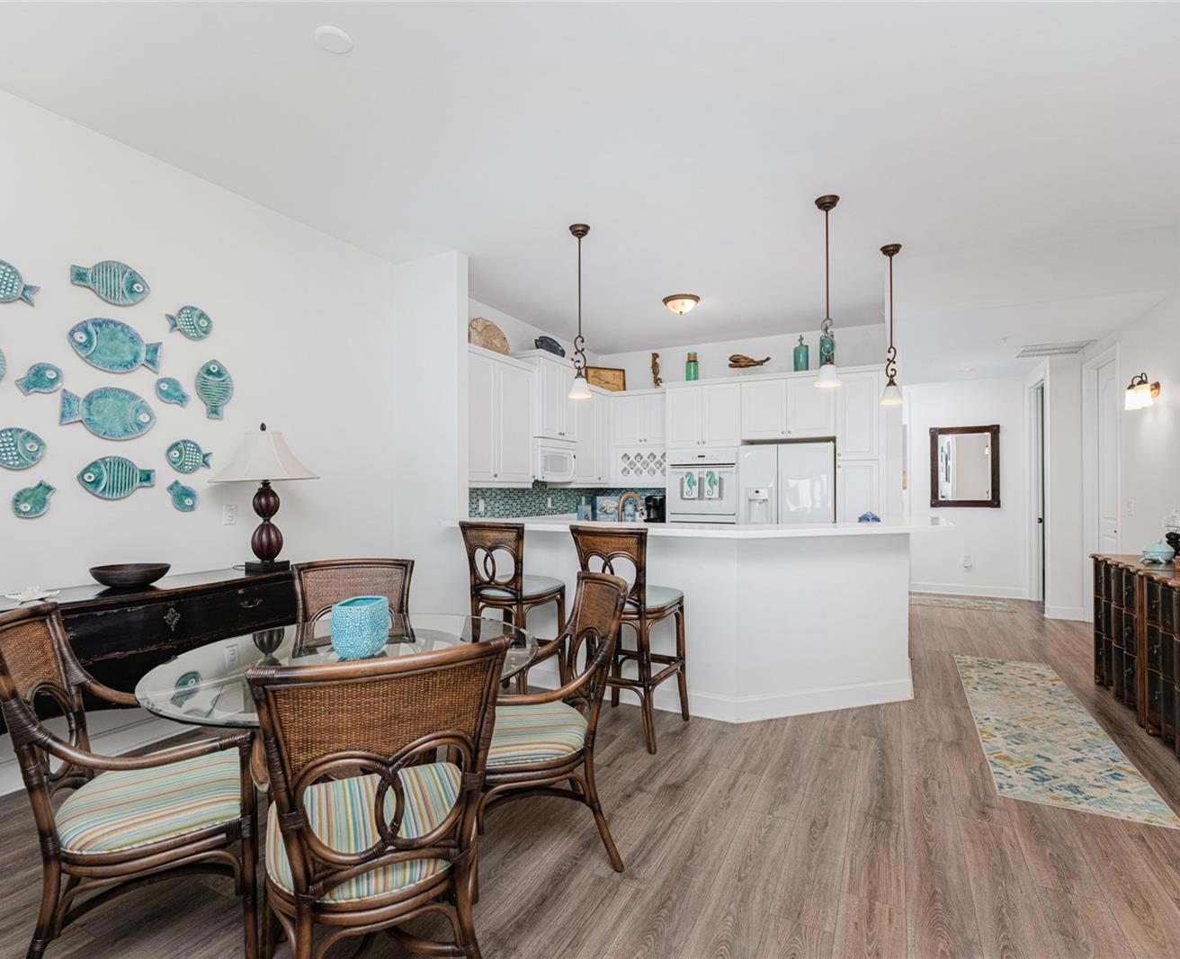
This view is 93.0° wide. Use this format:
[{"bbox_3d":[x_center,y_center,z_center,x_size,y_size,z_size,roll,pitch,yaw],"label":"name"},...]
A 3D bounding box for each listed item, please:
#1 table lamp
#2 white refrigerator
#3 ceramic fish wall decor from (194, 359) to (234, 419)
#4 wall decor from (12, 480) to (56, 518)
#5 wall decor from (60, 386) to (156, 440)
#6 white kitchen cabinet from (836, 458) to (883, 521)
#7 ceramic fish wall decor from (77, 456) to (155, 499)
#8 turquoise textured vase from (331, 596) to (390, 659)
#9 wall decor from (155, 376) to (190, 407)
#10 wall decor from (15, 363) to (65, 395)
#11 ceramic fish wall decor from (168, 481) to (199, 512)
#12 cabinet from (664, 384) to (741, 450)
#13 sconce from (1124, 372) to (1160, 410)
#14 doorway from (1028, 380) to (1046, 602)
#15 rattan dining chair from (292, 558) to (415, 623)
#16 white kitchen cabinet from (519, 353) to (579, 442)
[{"bbox_3d":[-1.757,0.100,3.030,0.520,0.814,0.520,-1,-1,29],"label":"table lamp"},{"bbox_3d":[2.139,0.556,5.968,0.908,1.770,0.780,-1,-1,28],"label":"white refrigerator"},{"bbox_3d":[-2.119,-0.508,3.158,0.030,0.328,0.186,0,-1,29],"label":"ceramic fish wall decor"},{"bbox_3d":[-2.489,0.088,2.502,0.025,0.168,0.148,0,-1,29],"label":"wall decor"},{"bbox_3d":[-2.350,-0.322,2.731,0.030,0.258,0.376,0,-1,29],"label":"wall decor"},{"bbox_3d":[2.716,0.625,5.614,0.374,1.617,0.600,-1,-1,28],"label":"white kitchen cabinet"},{"bbox_3d":[-2.341,-0.009,2.772,0.028,0.218,0.312,0,-1,29],"label":"ceramic fish wall decor"},{"bbox_3d":[-0.806,0.518,1.969,0.135,0.177,0.165,0,-1,7],"label":"turquoise textured vase"},{"bbox_3d":[-2.228,-0.467,2.982,0.025,0.158,0.165,0,-1,29],"label":"wall decor"},{"bbox_3d":[-2.483,-0.452,2.521,0.030,0.147,0.165,-1,-1,29],"label":"wall decor"},{"bbox_3d":[-2.200,0.091,3.021,0.030,0.169,0.151,-1,-1,29],"label":"ceramic fish wall decor"},{"bbox_3d":[1.369,-0.679,6.359,0.811,0.665,0.600,-1,-1,28],"label":"cabinet"},{"bbox_3d":[4.015,-0.635,4.069,0.175,0.245,0.320,0,-1,29],"label":"sconce"},{"bbox_3d":[4.973,0.204,6.136,0.140,2.480,0.842,-1,-1,29],"label":"doorway"},{"bbox_3d":[-1.079,0.886,2.525,0.600,0.960,0.620,0,-1,-19],"label":"rattan dining chair"},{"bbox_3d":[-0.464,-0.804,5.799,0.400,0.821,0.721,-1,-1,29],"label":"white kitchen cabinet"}]

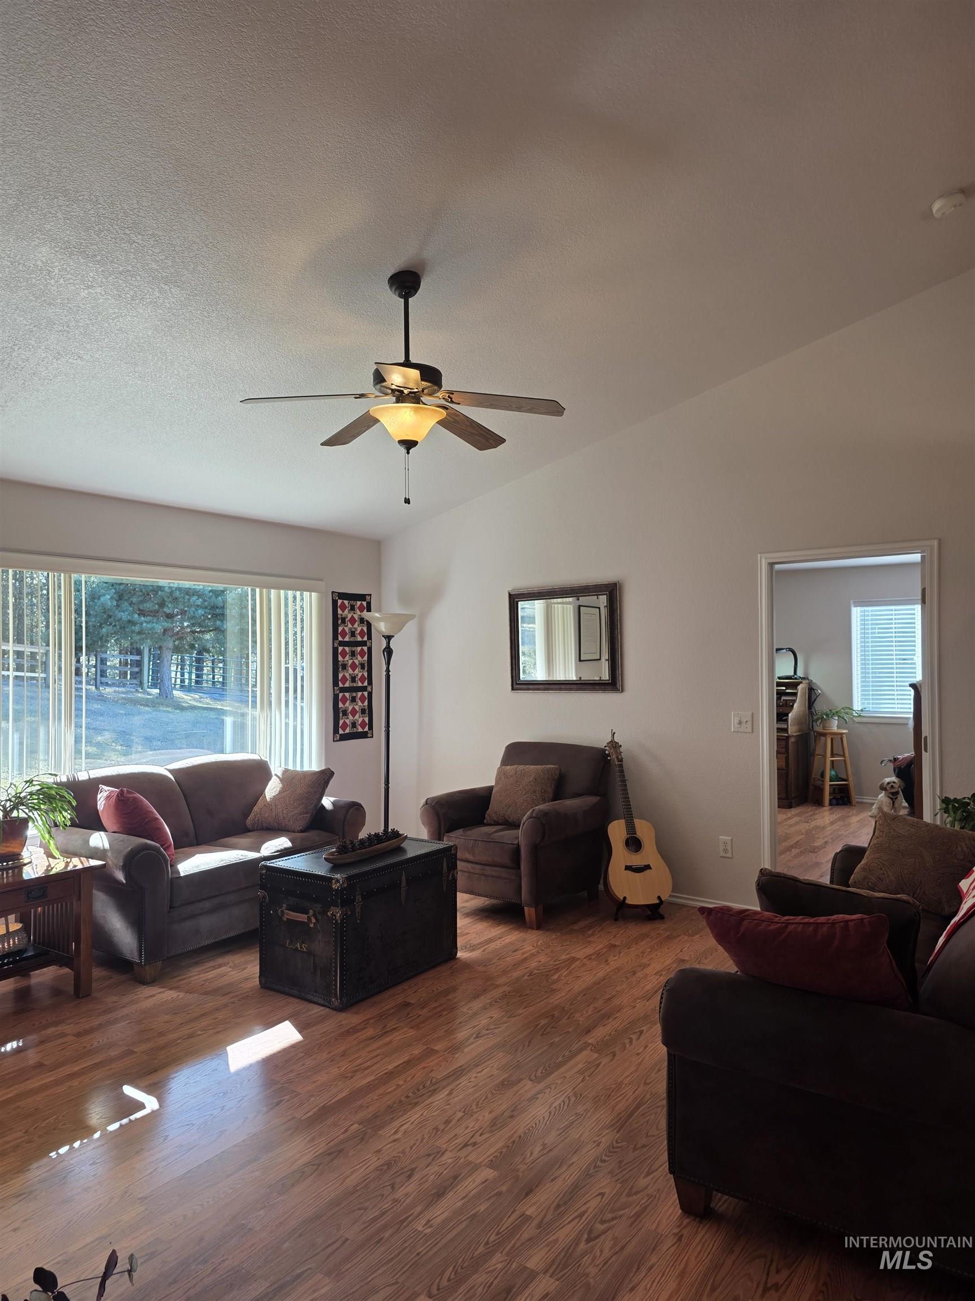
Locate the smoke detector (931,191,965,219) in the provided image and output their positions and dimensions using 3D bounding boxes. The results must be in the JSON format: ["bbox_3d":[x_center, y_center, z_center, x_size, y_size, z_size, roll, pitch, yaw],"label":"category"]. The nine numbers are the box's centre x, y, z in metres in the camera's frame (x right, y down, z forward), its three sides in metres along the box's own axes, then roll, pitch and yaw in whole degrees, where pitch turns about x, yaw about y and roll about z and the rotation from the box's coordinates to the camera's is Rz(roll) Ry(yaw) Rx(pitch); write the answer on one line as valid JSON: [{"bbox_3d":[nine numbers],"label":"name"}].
[{"bbox_3d":[1.980,-1.917,3.714,0.130,0.045,0.130,-18,-12,36],"label":"smoke detector"}]

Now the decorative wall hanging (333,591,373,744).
[{"bbox_3d":[-1.018,0.123,6.603,0.020,1.120,0.412,-1,-2,38],"label":"decorative wall hanging"}]

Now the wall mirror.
[{"bbox_3d":[0.512,-0.072,5.780,0.867,0.705,0.040,-1,-2,38],"label":"wall mirror"}]

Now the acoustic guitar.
[{"bbox_3d":[0.858,1.014,5.231,0.400,1.040,0.125,-5,-19,-5],"label":"acoustic guitar"}]

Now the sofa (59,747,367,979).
[{"bbox_3d":[-1.568,1.083,4.827,0.920,0.945,1.570,-1,-2,34],"label":"sofa"}]

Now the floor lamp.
[{"bbox_3d":[-0.705,0.661,6.106,0.370,1.833,0.370,0,-1,0],"label":"floor lamp"}]

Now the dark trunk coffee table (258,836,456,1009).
[{"bbox_3d":[-0.596,1.253,4.142,0.512,0.562,0.813,-1,-2,35],"label":"dark trunk coffee table"}]

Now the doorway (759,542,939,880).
[{"bbox_3d":[1.976,0.485,4.725,0.933,2.092,0.130,-1,-2,38],"label":"doorway"}]

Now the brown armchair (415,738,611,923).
[{"bbox_3d":[0.218,1.081,5.347,0.930,0.955,0.860,-1,-2,39],"label":"brown armchair"}]

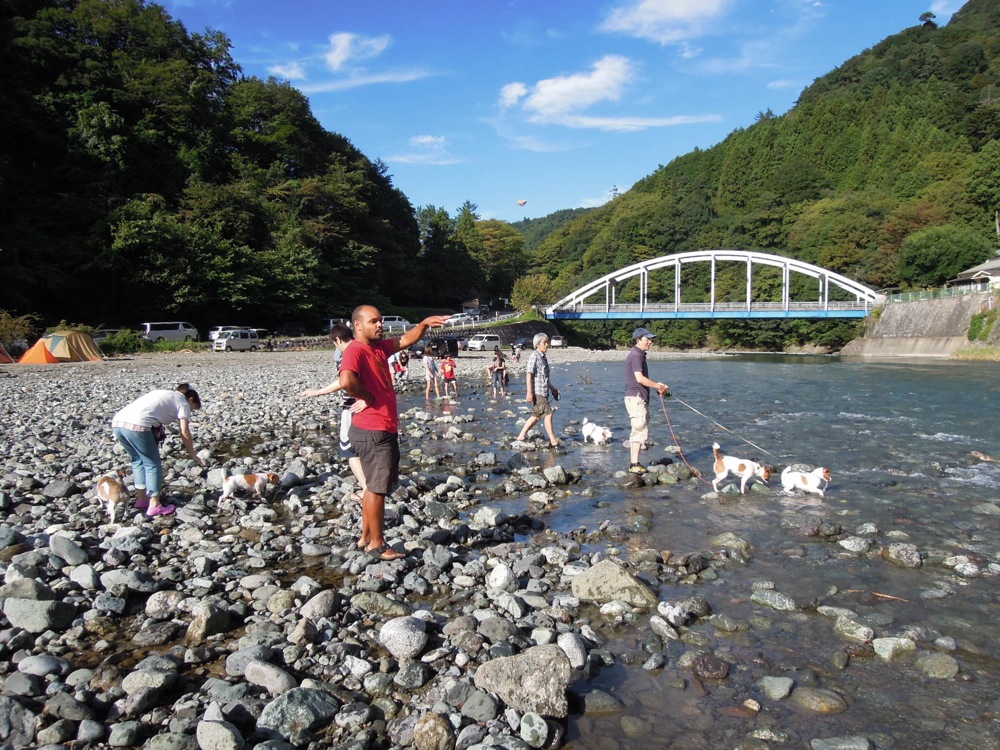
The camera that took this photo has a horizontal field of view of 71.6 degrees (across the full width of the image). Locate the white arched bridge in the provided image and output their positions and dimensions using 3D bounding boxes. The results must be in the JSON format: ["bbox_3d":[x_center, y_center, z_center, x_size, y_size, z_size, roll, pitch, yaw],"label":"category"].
[{"bbox_3d":[28.753,-12.157,94.700,44.000,9.100,6.200,1,3,18],"label":"white arched bridge"}]

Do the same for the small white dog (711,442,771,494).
[{"bbox_3d":[2.525,0.973,7.250,0.580,0.520,0.200,1,3,15],"label":"small white dog"}]

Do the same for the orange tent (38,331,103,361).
[{"bbox_3d":[-26.856,-1.768,43.000,2.850,1.900,2.750,1,3,13],"label":"orange tent"}]

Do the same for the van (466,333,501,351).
[{"bbox_3d":[-1.962,-3.773,80.000,1.700,1.860,4.600,2,4,31],"label":"van"}]

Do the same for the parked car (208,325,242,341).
[{"bbox_3d":[-30.652,-4.615,79.000,1.720,1.800,4.600,2,3,30],"label":"parked car"}]

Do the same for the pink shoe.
[{"bbox_3d":[-2.991,1.196,6.120,0.240,0.100,0.100,-2,3,-33],"label":"pink shoe"}]

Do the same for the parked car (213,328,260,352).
[{"bbox_3d":[-21.243,-2.746,56.000,1.475,1.870,3.400,2,4,34],"label":"parked car"}]

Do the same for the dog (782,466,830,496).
[{"bbox_3d":[3.178,1.106,7.200,0.480,0.300,0.180,1,3,24],"label":"dog"}]

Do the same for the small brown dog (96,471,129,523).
[{"bbox_3d":[-3.233,1.021,5.800,0.220,0.370,0.440,-1,3,-22],"label":"small brown dog"}]

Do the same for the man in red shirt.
[{"bbox_3d":[-0.771,0.405,4.970,0.550,1.770,0.660,2,3,35],"label":"man in red shirt"}]

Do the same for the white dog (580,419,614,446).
[{"bbox_3d":[1.470,0.848,10.400,0.500,0.380,0.190,3,4,44],"label":"white dog"}]

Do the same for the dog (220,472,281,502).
[{"bbox_3d":[-2.254,1.023,6.250,0.530,0.310,0.180,-1,3,-26],"label":"dog"}]

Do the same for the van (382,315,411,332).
[{"bbox_3d":[-13.553,-6.425,87.000,1.700,1.950,4.700,3,4,45],"label":"van"}]

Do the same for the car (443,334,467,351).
[{"bbox_3d":[-5.344,-3.600,78.000,1.700,1.800,4.500,1,3,26],"label":"car"}]

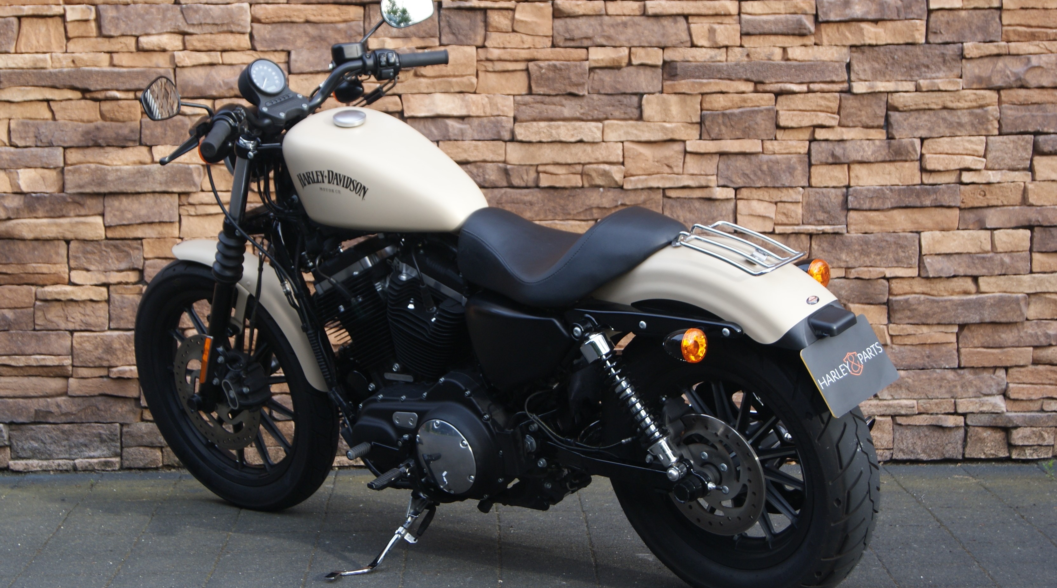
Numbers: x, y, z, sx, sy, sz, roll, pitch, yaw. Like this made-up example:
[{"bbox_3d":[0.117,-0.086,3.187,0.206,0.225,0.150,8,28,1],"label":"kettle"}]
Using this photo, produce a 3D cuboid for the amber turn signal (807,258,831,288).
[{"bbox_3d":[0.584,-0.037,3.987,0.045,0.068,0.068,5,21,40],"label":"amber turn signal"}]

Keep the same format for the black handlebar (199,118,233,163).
[{"bbox_3d":[-0.659,-0.331,4.163,0.037,0.037,0.127,-6,28,12],"label":"black handlebar"}]

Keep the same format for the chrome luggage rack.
[{"bbox_3d":[0.397,-0.095,3.778,0.215,0.055,0.165,21,30,35],"label":"chrome luggage rack"}]

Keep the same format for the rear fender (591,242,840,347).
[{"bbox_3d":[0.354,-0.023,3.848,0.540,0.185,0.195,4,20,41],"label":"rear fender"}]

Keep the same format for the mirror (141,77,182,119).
[{"bbox_3d":[-0.784,-0.411,4.138,0.033,0.090,0.143,-14,14,25],"label":"mirror"}]

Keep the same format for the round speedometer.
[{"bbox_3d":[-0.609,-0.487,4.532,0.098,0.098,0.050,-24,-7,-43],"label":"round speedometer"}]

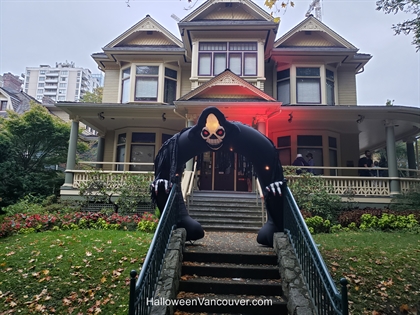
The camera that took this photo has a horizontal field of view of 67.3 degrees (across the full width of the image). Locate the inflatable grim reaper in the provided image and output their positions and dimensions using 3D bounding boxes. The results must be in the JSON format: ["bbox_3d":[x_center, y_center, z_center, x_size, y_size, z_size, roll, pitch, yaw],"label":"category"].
[{"bbox_3d":[0.160,0.295,6.844,2.900,2.950,1.300,1,-9,5],"label":"inflatable grim reaper"}]

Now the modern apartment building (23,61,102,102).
[{"bbox_3d":[-64.364,-9.059,132.146,24.000,57.000,15.000,1,-9,3],"label":"modern apartment building"}]

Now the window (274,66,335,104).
[{"bbox_3d":[4.441,-3.230,14.450,2.750,1.950,0.700,1,-9,3],"label":"window"}]

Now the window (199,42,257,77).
[{"bbox_3d":[0.685,-3.799,12.475,2.400,1.500,0.450,1,-9,3],"label":"window"}]

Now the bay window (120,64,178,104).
[{"bbox_3d":[-2.920,-3.370,14.792,2.750,1.950,0.700,1,-9,3],"label":"bay window"}]

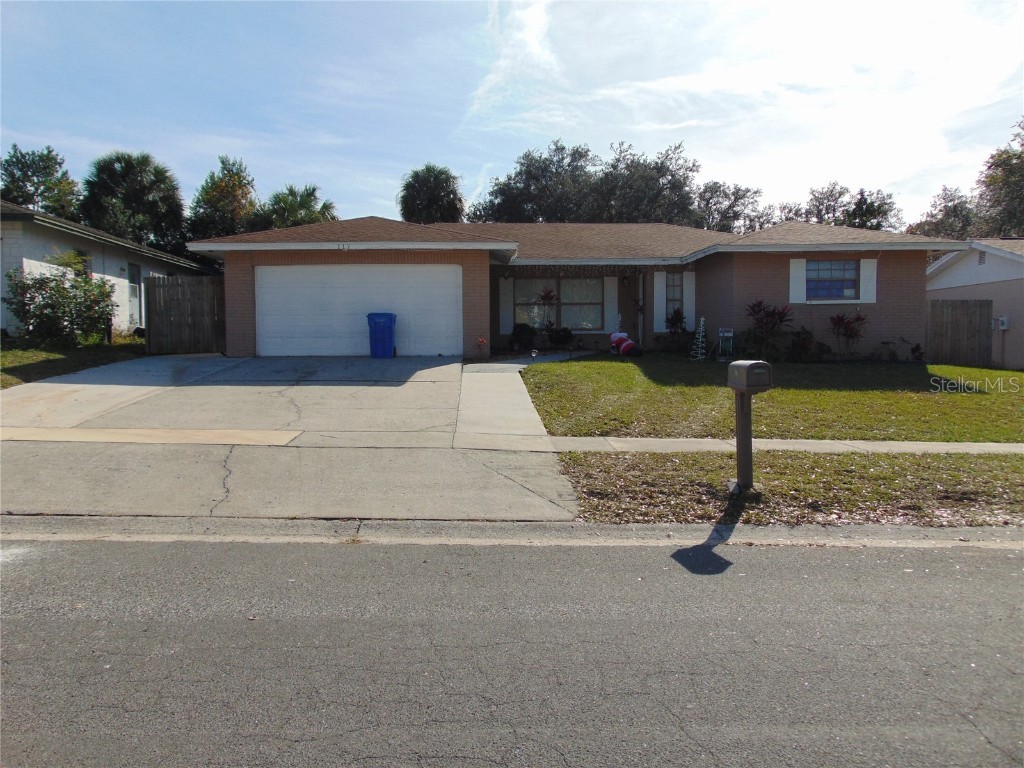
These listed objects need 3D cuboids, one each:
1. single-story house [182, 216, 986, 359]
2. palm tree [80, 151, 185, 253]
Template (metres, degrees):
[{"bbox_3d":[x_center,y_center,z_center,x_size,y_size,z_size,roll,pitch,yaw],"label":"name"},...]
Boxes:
[{"bbox_3d":[1.431,-3.238,23.985,18.200,4.470,13.800,-1,3,-3],"label":"single-story house"},{"bbox_3d":[-15.175,-5.282,29.883,4.148,8.014,4.148,-1,3,-3],"label":"palm tree"}]

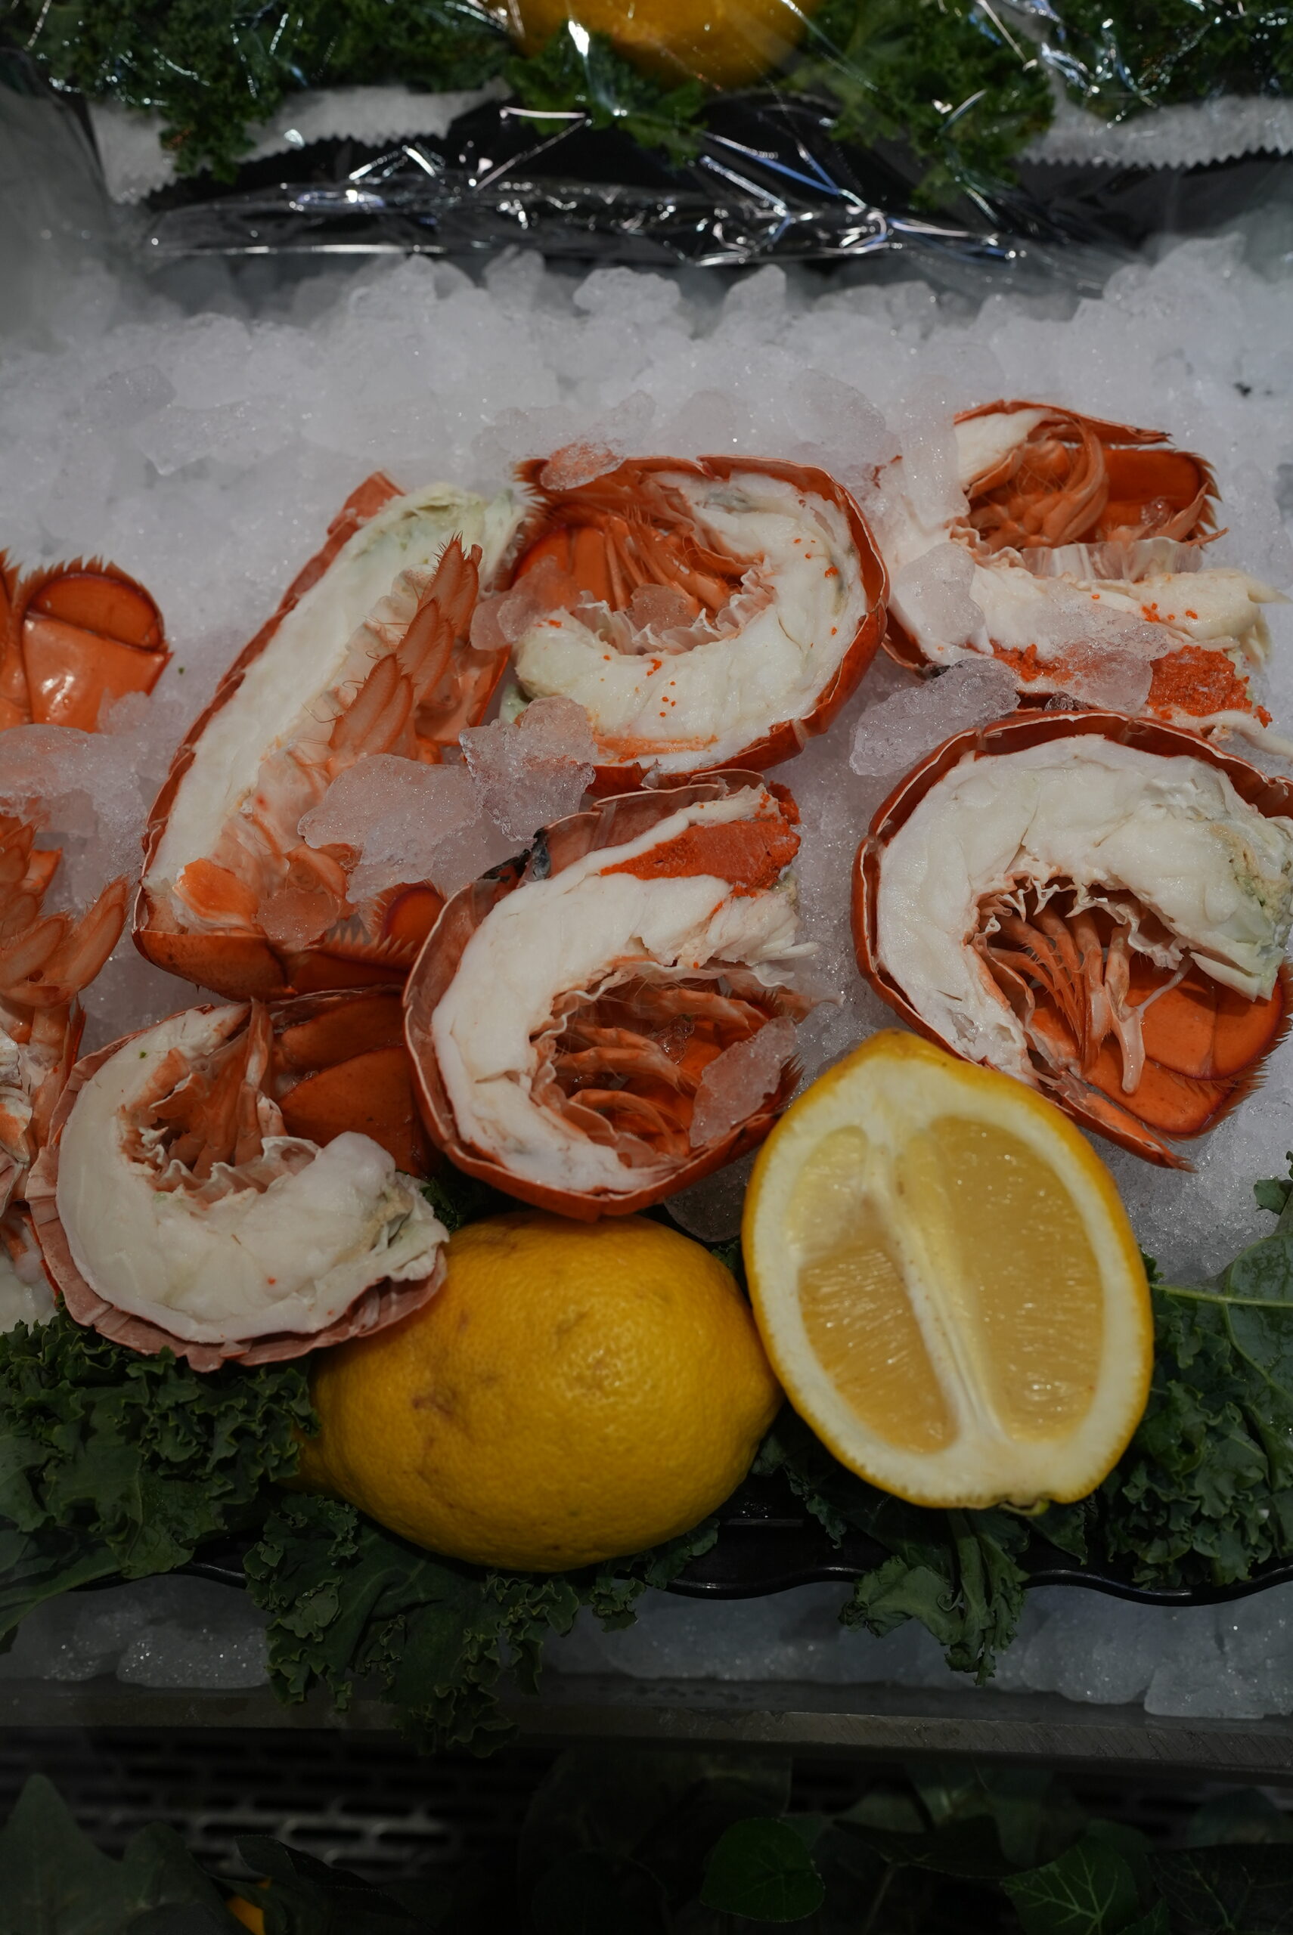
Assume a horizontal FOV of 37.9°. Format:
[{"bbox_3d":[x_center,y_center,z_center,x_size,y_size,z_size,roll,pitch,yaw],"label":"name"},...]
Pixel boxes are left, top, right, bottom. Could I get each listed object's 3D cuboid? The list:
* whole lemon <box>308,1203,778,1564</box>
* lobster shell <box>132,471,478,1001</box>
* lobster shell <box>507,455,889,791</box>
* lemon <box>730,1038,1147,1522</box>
[{"bbox_3d":[-0.019,0.079,0.350,0.089,0.065,0.065,-9,46,0],"label":"whole lemon"},{"bbox_3d":[-0.065,-0.049,0.441,0.068,0.036,0.140,19,64,4],"label":"lobster shell"},{"bbox_3d":[0.011,-0.078,0.455,0.091,0.034,0.090,1,64,-1],"label":"lobster shell"},{"bbox_3d":[0.056,0.056,0.344,0.066,0.036,0.085,-19,78,10],"label":"lemon"}]

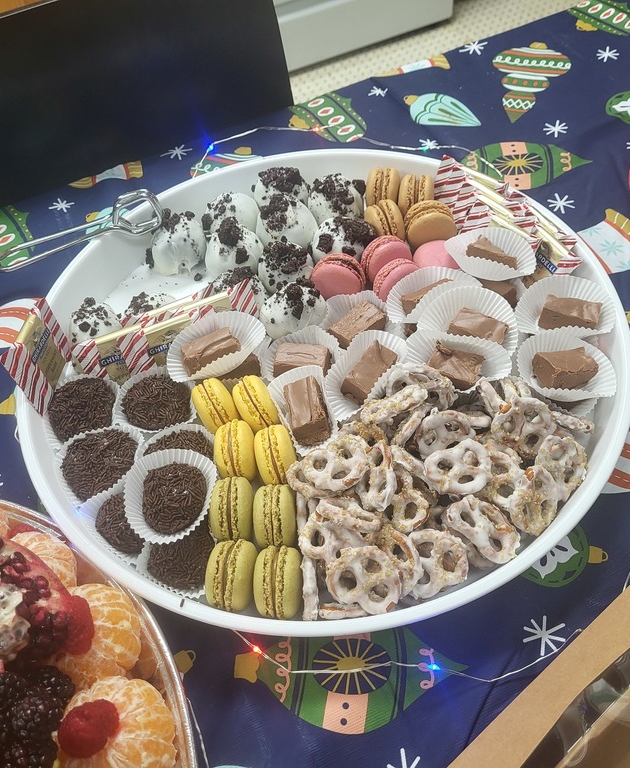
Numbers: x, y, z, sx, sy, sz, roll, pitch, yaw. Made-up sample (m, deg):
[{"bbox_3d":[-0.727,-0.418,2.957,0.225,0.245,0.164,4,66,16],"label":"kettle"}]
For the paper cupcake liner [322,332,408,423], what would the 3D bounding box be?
[{"bbox_3d":[0.037,-0.003,0.550,0.060,0.026,0.064,-1,71,4],"label":"paper cupcake liner"}]

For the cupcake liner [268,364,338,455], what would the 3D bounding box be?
[{"bbox_3d":[-0.008,0.018,0.515,0.048,0.028,0.059,-10,52,-1],"label":"cupcake liner"}]

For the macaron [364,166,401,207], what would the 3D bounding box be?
[{"bbox_3d":[0.056,-0.161,0.639,0.027,0.041,0.041,-4,90,6],"label":"macaron"}]

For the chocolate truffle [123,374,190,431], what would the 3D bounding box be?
[{"bbox_3d":[-0.103,0.013,0.499,0.046,0.032,0.046,-3,52,4],"label":"chocolate truffle"}]

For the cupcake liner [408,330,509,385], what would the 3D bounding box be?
[{"bbox_3d":[0.093,-0.011,0.507,0.072,0.025,0.052,3,58,6],"label":"cupcake liner"}]

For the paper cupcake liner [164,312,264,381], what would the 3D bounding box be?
[{"bbox_3d":[-0.066,-0.022,0.527,0.074,0.027,0.047,-33,61,-15],"label":"paper cupcake liner"}]

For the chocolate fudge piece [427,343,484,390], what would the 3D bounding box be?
[{"bbox_3d":[0.097,-0.011,0.531,0.036,0.019,0.025,24,58,22],"label":"chocolate fudge piece"}]

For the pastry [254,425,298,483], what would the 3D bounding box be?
[{"bbox_3d":[-0.024,0.044,0.463,0.025,0.040,0.040,-12,52,-4],"label":"pastry"}]

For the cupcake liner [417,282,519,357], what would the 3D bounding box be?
[{"bbox_3d":[0.103,-0.036,0.521,0.071,0.027,0.061,-3,58,3],"label":"cupcake liner"}]

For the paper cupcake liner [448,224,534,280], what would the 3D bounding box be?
[{"bbox_3d":[0.127,-0.091,0.555,0.067,0.024,0.044,8,57,10],"label":"paper cupcake liner"}]

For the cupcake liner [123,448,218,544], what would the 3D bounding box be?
[{"bbox_3d":[-0.091,0.072,0.486,0.059,0.030,0.059,-3,71,-6],"label":"cupcake liner"}]

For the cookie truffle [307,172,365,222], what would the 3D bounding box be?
[{"bbox_3d":[0.019,-0.161,0.671,0.048,0.047,0.048,-7,53,0],"label":"cookie truffle"}]

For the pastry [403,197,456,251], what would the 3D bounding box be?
[{"bbox_3d":[0.091,-0.122,0.600,0.041,0.041,0.026,-18,45,-8],"label":"pastry"}]

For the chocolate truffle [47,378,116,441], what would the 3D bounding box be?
[{"bbox_3d":[-0.159,0.018,0.524,0.044,0.040,0.044,-8,52,0],"label":"chocolate truffle"}]

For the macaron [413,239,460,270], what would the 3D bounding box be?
[{"bbox_3d":[0.098,-0.096,0.607,0.043,0.026,0.043,-11,72,4],"label":"macaron"}]

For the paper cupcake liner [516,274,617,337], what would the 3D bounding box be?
[{"bbox_3d":[0.168,-0.052,0.518,0.070,0.026,0.057,14,55,16],"label":"paper cupcake liner"}]

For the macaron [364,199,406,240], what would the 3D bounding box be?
[{"bbox_3d":[0.054,-0.122,0.584,0.025,0.040,0.040,-14,52,-5],"label":"macaron"}]

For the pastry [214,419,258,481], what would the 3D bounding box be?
[{"bbox_3d":[-0.051,0.042,0.496,0.027,0.040,0.040,-7,90,-7],"label":"pastry"}]

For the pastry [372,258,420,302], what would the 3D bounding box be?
[{"bbox_3d":[0.062,-0.074,0.573,0.041,0.041,0.026,-33,39,0],"label":"pastry"}]

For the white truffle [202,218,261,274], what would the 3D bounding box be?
[{"bbox_3d":[-0.065,-0.109,0.611,0.044,0.042,0.044,-8,52,0],"label":"white truffle"}]

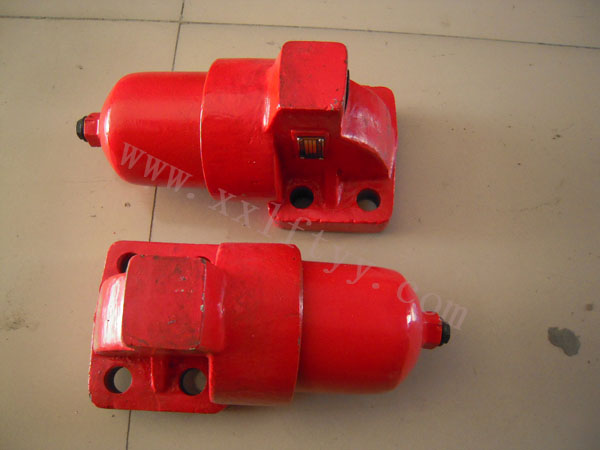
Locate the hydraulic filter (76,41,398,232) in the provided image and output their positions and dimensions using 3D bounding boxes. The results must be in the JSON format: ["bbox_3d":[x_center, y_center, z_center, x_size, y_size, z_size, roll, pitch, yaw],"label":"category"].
[{"bbox_3d":[-0.043,-0.070,0.341,0.235,0.128,0.115,2,73,-2],"label":"hydraulic filter"}]

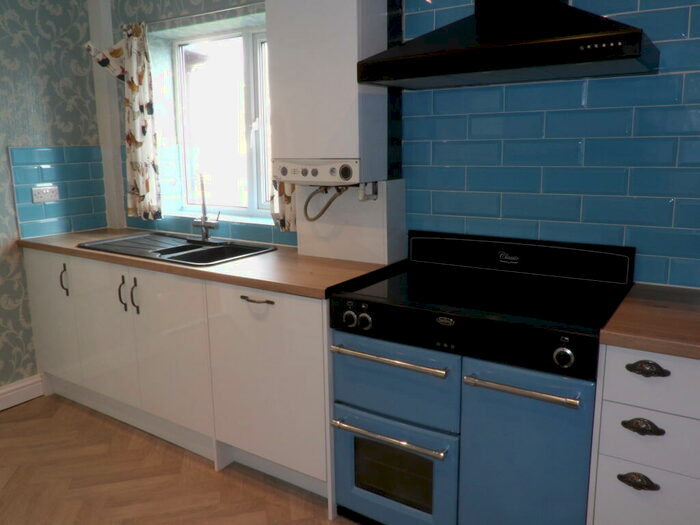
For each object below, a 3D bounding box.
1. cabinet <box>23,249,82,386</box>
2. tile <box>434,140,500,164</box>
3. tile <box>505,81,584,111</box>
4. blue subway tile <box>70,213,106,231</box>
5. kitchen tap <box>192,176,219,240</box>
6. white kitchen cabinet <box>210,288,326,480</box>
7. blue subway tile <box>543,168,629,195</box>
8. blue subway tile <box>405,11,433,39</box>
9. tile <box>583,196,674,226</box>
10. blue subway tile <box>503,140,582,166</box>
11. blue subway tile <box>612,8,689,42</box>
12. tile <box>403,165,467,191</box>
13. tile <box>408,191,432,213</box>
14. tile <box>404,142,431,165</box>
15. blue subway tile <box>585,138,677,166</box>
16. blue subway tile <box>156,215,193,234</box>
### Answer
[{"bbox_3d":[-1.465,0.250,3.330,0.463,0.724,0.571,7,14,32],"label":"cabinet"},{"bbox_3d":[0.470,-0.436,2.268,0.300,0.100,0.010,6,13,34],"label":"tile"},{"bbox_3d":[0.717,-0.610,2.090,0.296,0.099,0.010,7,14,32],"label":"tile"},{"bbox_3d":[-1.611,-0.244,3.511,0.010,0.100,0.244,6,13,32],"label":"blue subway tile"},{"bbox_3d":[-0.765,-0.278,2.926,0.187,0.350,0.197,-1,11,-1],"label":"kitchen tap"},{"bbox_3d":[-0.176,0.399,2.441,0.595,0.713,0.580,6,13,34],"label":"white kitchen cabinet"},{"bbox_3d":[0.842,-0.293,2.040,0.300,0.100,0.010,6,13,34],"label":"blue subway tile"},{"bbox_3d":[0.286,-0.975,2.343,0.135,0.100,0.010,6,13,32],"label":"blue subway tile"},{"bbox_3d":[0.997,-0.187,2.052,0.300,0.100,0.010,6,13,32],"label":"tile"},{"bbox_3d":[0.717,-0.407,2.103,0.300,0.100,0.010,6,13,34],"label":"blue subway tile"},{"bbox_3d":[0.951,-0.770,1.867,0.300,0.100,0.010,6,13,34],"label":"blue subway tile"},{"bbox_3d":[0.350,-0.353,2.387,0.296,0.099,0.010,7,14,32],"label":"tile"},{"bbox_3d":[0.297,-0.263,2.486,0.135,0.100,0.010,6,13,32],"label":"tile"},{"bbox_3d":[0.294,-0.466,2.445,0.135,0.100,0.010,6,13,32],"label":"tile"},{"bbox_3d":[0.962,-0.377,1.940,0.300,0.100,0.010,6,13,34],"label":"blue subway tile"},{"bbox_3d":[-1.040,-0.225,3.378,0.305,0.099,0.010,6,13,34],"label":"blue subway tile"}]

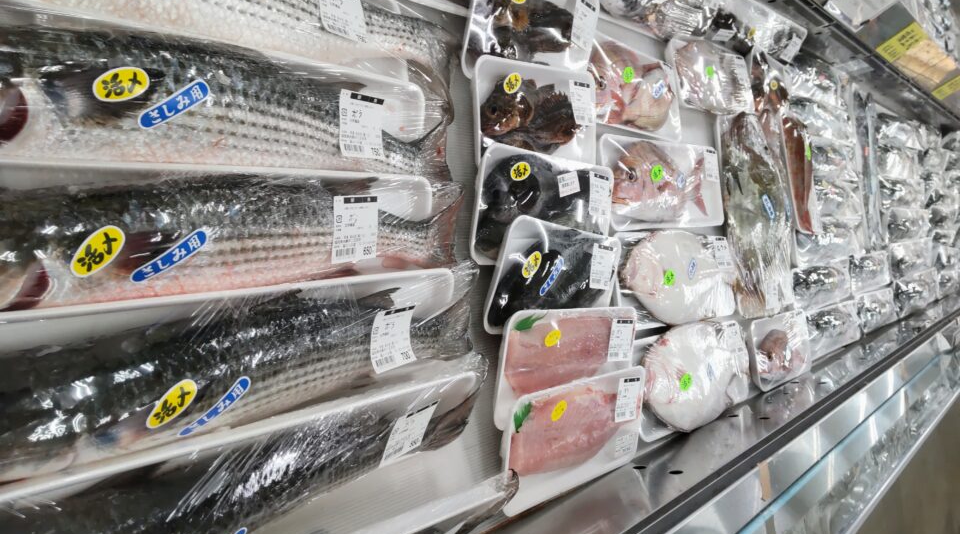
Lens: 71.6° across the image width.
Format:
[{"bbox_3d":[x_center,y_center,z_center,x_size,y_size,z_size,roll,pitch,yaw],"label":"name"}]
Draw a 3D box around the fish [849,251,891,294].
[{"bbox_3d":[1.012,0.011,1.726,0.365,0.042,0.091,-5,92,-47],"label":"fish"}]

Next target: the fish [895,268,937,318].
[{"bbox_3d":[1.499,0.072,2.264,0.420,0.044,0.107,-4,89,-47],"label":"fish"}]

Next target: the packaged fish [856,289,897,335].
[{"bbox_3d":[1.449,0.162,2.429,0.400,0.042,0.120,-4,86,-47],"label":"packaged fish"}]

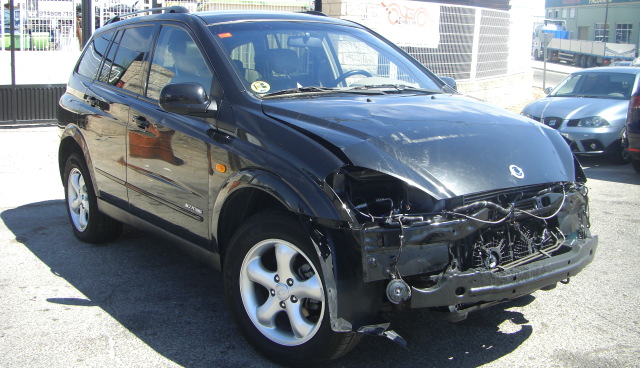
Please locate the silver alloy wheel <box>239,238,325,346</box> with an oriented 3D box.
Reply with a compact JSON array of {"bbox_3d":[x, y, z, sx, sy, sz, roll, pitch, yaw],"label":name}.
[{"bbox_3d":[-0.130,0.478,3.215,0.490,0.490,0.190,7,12,35],"label":"silver alloy wheel"}]

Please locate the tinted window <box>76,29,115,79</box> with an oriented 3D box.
[{"bbox_3d":[-1.665,-0.941,5.200,0.060,0.410,0.570,17,-1,-33],"label":"tinted window"}]

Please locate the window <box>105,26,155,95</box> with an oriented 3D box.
[{"bbox_3d":[-1.210,-0.804,4.567,0.055,0.470,0.620,17,-3,-38],"label":"window"}]

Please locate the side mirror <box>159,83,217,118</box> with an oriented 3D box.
[{"bbox_3d":[-0.675,-0.440,3.603,0.290,0.180,0.150,-7,12,-36],"label":"side mirror"}]

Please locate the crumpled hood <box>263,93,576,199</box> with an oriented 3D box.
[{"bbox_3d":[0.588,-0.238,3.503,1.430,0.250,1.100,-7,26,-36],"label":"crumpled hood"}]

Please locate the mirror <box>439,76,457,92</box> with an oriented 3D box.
[{"bbox_3d":[0.789,-0.625,4.702,0.290,0.180,0.150,-7,12,-36],"label":"mirror"}]

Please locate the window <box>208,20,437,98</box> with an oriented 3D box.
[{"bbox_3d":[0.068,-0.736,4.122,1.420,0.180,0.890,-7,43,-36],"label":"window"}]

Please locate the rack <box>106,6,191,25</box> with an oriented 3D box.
[{"bbox_3d":[-1.226,-1.156,4.851,0.070,0.100,1.370,-7,12,-36],"label":"rack"}]

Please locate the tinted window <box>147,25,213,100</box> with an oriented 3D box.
[{"bbox_3d":[-0.783,-0.691,4.011,0.060,0.480,0.880,17,-3,-38],"label":"tinted window"}]

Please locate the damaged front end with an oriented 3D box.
[{"bbox_3d":[0.766,0.202,3.301,1.540,0.600,0.520,-7,12,-36],"label":"damaged front end"}]

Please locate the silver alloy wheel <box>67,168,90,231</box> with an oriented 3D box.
[{"bbox_3d":[-1.759,0.117,5.357,0.190,0.490,0.490,-7,12,-36],"label":"silver alloy wheel"}]

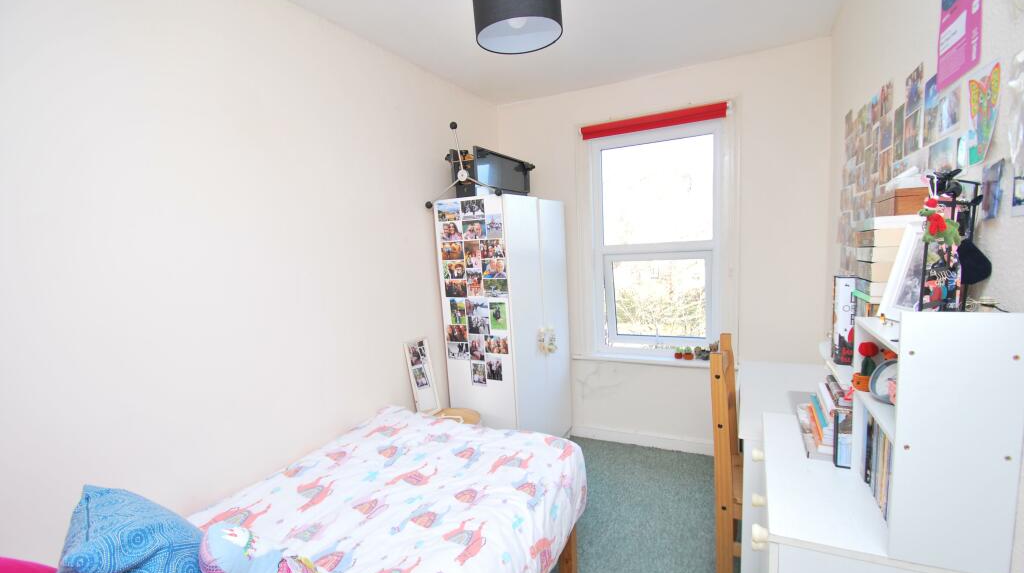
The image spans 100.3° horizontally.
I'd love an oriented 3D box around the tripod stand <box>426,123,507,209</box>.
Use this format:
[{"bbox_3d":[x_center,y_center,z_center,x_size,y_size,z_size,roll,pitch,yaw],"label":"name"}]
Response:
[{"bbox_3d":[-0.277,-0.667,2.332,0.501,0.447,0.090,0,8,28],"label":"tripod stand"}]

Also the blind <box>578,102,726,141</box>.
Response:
[{"bbox_3d":[0.838,-1.001,2.603,0.864,0.085,0.060,0,7,25],"label":"blind"}]

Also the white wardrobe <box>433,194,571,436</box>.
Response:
[{"bbox_3d":[-0.010,0.289,2.772,0.467,1.659,0.745,1,7,31],"label":"white wardrobe"}]

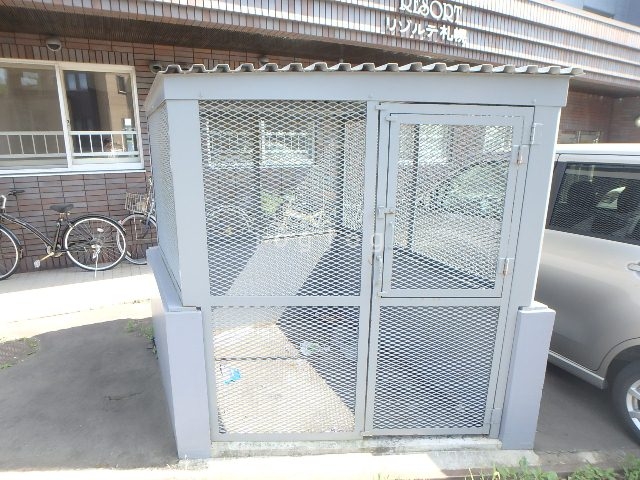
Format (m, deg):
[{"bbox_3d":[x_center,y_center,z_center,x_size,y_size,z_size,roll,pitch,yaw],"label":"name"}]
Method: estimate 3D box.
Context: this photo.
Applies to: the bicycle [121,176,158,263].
[{"bbox_3d":[-1.781,-0.273,5.281,1.780,1.120,0.560,-7,17,-24],"label":"bicycle"}]

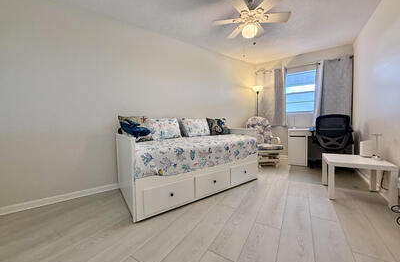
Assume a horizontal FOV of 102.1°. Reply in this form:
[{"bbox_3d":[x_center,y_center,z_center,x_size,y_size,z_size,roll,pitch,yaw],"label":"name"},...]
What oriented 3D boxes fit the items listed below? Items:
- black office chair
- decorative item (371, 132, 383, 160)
[{"bbox_3d":[2.534,0.233,3.093,0.600,1.060,0.580,1,3,33],"label":"black office chair"},{"bbox_3d":[2.277,0.196,2.083,0.110,0.309,0.110,1,3,31],"label":"decorative item"}]

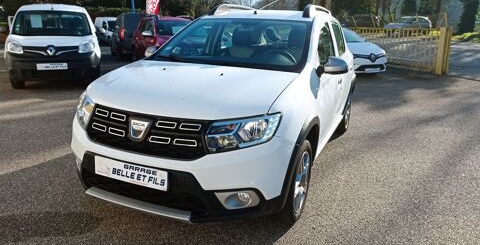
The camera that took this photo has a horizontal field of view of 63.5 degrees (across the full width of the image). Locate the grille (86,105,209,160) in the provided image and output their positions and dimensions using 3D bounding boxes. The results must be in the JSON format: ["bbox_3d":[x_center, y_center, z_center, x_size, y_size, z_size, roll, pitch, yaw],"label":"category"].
[{"bbox_3d":[-0.591,0.054,2.357,0.930,0.265,0.190,8,16,22],"label":"grille"}]

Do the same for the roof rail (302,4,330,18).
[{"bbox_3d":[0.840,-1.165,4.105,0.070,0.125,1.400,8,16,22],"label":"roof rail"}]

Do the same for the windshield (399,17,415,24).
[{"bbox_3d":[12.019,-7.341,28.000,0.850,0.160,1.380,-33,25,-12],"label":"windshield"}]

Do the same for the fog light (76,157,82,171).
[{"bbox_3d":[-1.127,0.293,2.756,0.220,0.130,0.130,11,18,34],"label":"fog light"}]

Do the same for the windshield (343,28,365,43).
[{"bbox_3d":[3.018,-2.604,11.458,1.360,0.160,0.880,-3,43,-21],"label":"windshield"}]

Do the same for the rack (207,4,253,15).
[{"bbox_3d":[-0.069,-1.303,4.550,0.060,0.130,1.300,8,16,22],"label":"rack"}]

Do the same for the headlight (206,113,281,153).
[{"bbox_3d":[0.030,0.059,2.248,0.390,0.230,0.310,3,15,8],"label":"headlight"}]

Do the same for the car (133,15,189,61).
[{"bbox_3d":[-1.950,-2.340,11.550,1.790,1.620,4.180,-7,16,-25],"label":"car"}]

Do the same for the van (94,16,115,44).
[{"bbox_3d":[-7.500,-5.450,23.600,1.800,1.800,4.200,-9,17,-31],"label":"van"}]

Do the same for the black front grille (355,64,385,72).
[{"bbox_3d":[3.617,-1.508,10.750,1.040,0.190,0.140,-5,16,-21],"label":"black front grille"}]

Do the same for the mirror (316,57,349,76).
[{"bbox_3d":[0.739,-0.457,3.109,0.230,0.155,0.170,8,16,22],"label":"mirror"}]

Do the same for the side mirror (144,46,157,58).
[{"bbox_3d":[-0.881,-0.692,3.755,0.230,0.155,0.170,8,16,22],"label":"side mirror"}]

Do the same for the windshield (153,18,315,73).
[{"bbox_3d":[-0.046,-0.726,3.441,1.400,0.160,0.920,8,42,22],"label":"windshield"}]

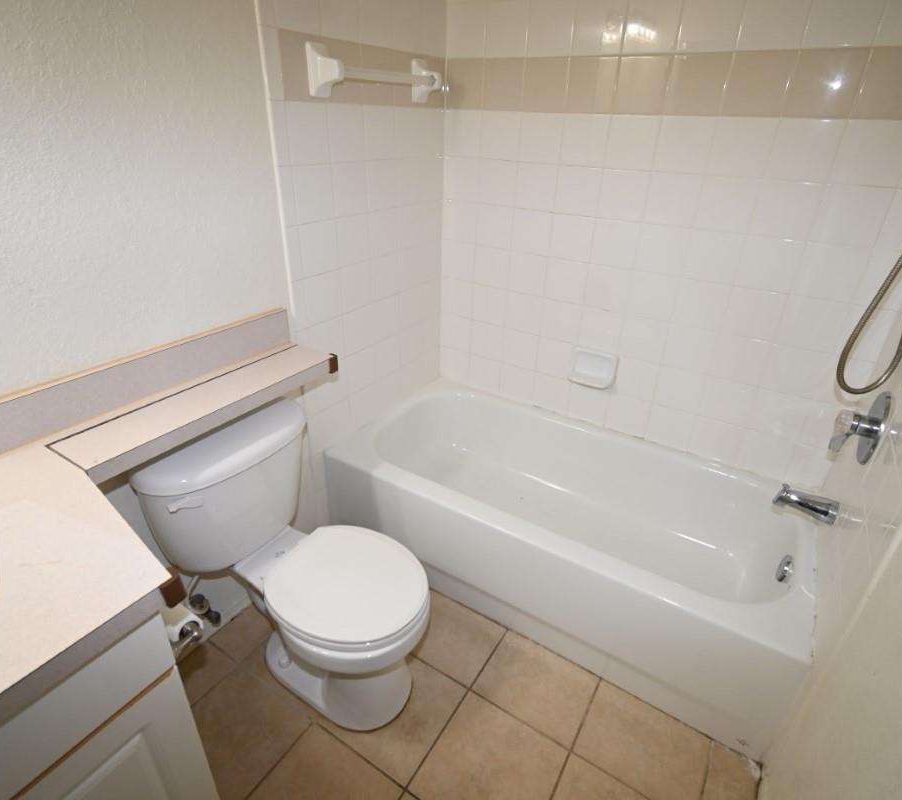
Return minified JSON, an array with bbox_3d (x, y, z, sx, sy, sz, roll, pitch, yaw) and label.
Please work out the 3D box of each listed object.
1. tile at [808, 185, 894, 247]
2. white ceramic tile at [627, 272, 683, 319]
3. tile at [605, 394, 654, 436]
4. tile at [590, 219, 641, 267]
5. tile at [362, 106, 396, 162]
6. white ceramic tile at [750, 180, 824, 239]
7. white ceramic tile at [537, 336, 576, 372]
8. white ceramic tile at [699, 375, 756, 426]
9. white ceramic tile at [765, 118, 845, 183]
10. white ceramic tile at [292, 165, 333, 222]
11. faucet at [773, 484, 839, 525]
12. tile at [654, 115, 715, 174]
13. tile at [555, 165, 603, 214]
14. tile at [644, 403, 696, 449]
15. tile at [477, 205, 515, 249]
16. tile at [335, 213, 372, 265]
[{"bbox_3d":[1.088,-0.503,1.361,0.152,0.152,0.008,18,32,27],"label":"tile"},{"bbox_3d":[0.690,-0.358,1.718,0.153,0.152,0.010,18,32,28],"label":"white ceramic tile"},{"bbox_3d":[0.679,0.053,1.934,0.152,0.152,0.008,18,32,27],"label":"tile"},{"bbox_3d":[0.570,-0.543,1.735,0.153,0.153,0.010,17,33,26],"label":"tile"},{"bbox_3d":[-0.224,-0.851,1.600,0.010,0.152,0.153,18,32,28],"label":"tile"},{"bbox_3d":[0.961,-0.545,1.431,0.153,0.152,0.010,18,32,28],"label":"white ceramic tile"},{"bbox_3d":[0.424,-0.181,2.027,0.153,0.153,0.010,17,33,26],"label":"white ceramic tile"},{"bbox_3d":[0.941,-0.001,1.718,0.153,0.152,0.010,18,32,28],"label":"white ceramic tile"},{"bbox_3d":[0.966,-0.680,1.365,0.152,0.152,0.009,18,32,27],"label":"white ceramic tile"},{"bbox_3d":[-0.387,-0.578,1.417,0.010,0.152,0.152,17,32,26],"label":"white ceramic tile"},{"bbox_3d":[0.973,0.286,1.377,0.135,0.064,0.054,18,32,27],"label":"faucet"},{"bbox_3d":[0.701,-0.764,1.498,0.152,0.152,0.008,18,32,27],"label":"tile"},{"bbox_3d":[0.435,-0.714,1.710,0.152,0.152,0.008,18,32,27],"label":"tile"},{"bbox_3d":[0.813,0.094,1.861,0.152,0.152,0.008,18,32,27],"label":"tile"},{"bbox_3d":[0.167,-0.655,1.914,0.152,0.152,0.010,17,32,26],"label":"tile"},{"bbox_3d":[-0.317,-0.520,1.627,0.010,0.152,0.153,18,32,28],"label":"tile"}]

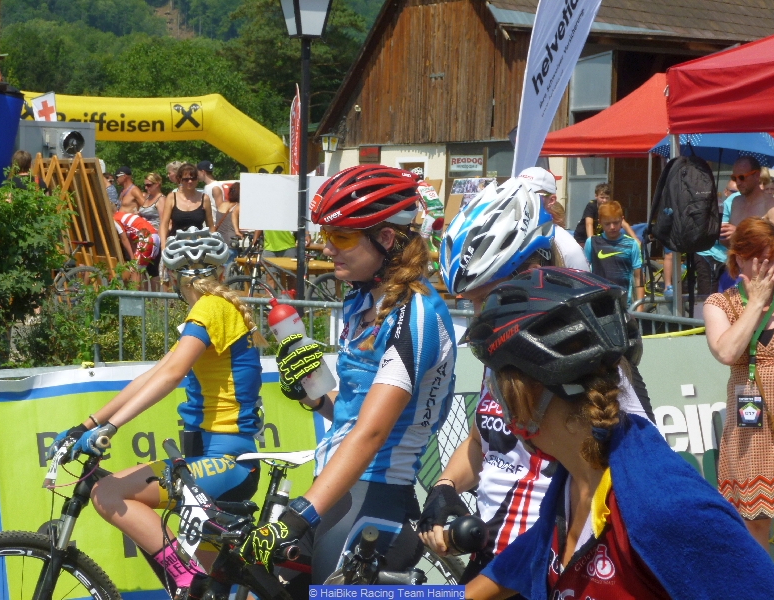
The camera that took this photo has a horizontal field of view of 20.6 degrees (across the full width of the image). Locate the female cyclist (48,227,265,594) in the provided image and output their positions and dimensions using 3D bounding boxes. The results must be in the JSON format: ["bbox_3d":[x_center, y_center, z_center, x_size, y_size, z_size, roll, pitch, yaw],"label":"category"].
[{"bbox_3d":[-0.723,0.559,6.700,0.680,1.600,0.540,1,4,-12],"label":"female cyclist"}]

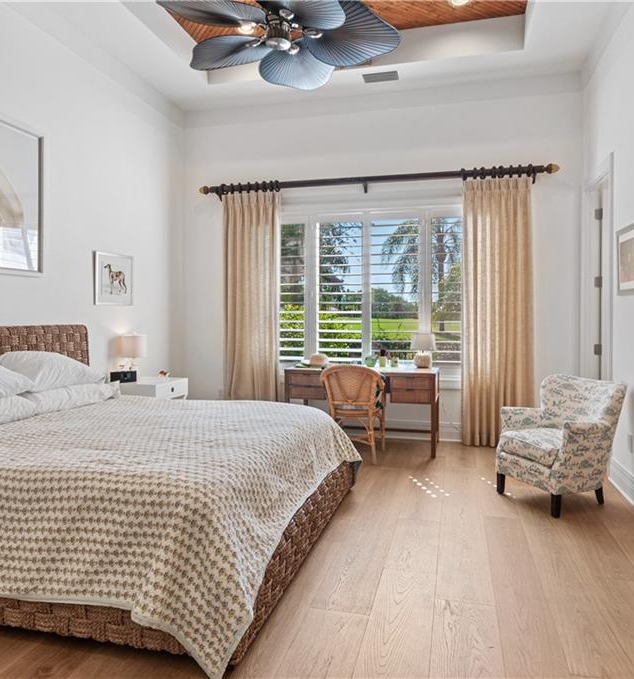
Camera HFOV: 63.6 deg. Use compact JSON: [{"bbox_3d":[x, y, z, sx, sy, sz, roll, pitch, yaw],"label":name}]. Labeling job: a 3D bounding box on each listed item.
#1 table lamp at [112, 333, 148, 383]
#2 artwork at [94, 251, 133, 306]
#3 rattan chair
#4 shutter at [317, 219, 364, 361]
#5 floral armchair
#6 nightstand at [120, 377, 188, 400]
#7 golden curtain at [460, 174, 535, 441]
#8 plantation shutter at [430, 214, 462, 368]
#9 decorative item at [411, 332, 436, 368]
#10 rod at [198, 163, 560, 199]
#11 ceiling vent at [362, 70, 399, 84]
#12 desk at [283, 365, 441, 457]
[{"bbox_3d":[-1.703,0.170,4.690,0.260,0.450,0.260,1,2,14],"label":"table lamp"},{"bbox_3d":[-1.851,-0.543,4.671,0.030,0.465,0.540,1,2,14],"label":"artwork"},{"bbox_3d":[0.355,0.631,4.660,0.540,0.860,0.570,1,2,16],"label":"rattan chair"},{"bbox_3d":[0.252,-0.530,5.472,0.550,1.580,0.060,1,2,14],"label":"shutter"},{"bbox_3d":[1.690,0.701,3.596,0.700,0.830,0.650,-1,2,-28],"label":"floral armchair"},{"bbox_3d":[-1.572,0.722,4.849,0.470,0.660,0.580,1,2,14],"label":"nightstand"},{"bbox_3d":[1.795,-0.269,5.085,0.678,2.650,0.140,1,2,14],"label":"golden curtain"},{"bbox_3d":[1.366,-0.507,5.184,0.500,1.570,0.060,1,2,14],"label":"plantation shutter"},{"bbox_3d":[1.064,0.101,5.121,0.240,0.361,0.240,1,2,14],"label":"decorative item"},{"bbox_3d":[0.490,-1.638,5.307,3.740,0.120,0.120,1,2,14],"label":"rod"},{"bbox_3d":[0.637,-2.600,5.074,0.346,0.025,0.193,1,2,14],"label":"ceiling vent"},{"bbox_3d":[0.472,0.671,5.110,1.468,0.778,0.625,1,2,14],"label":"desk"}]

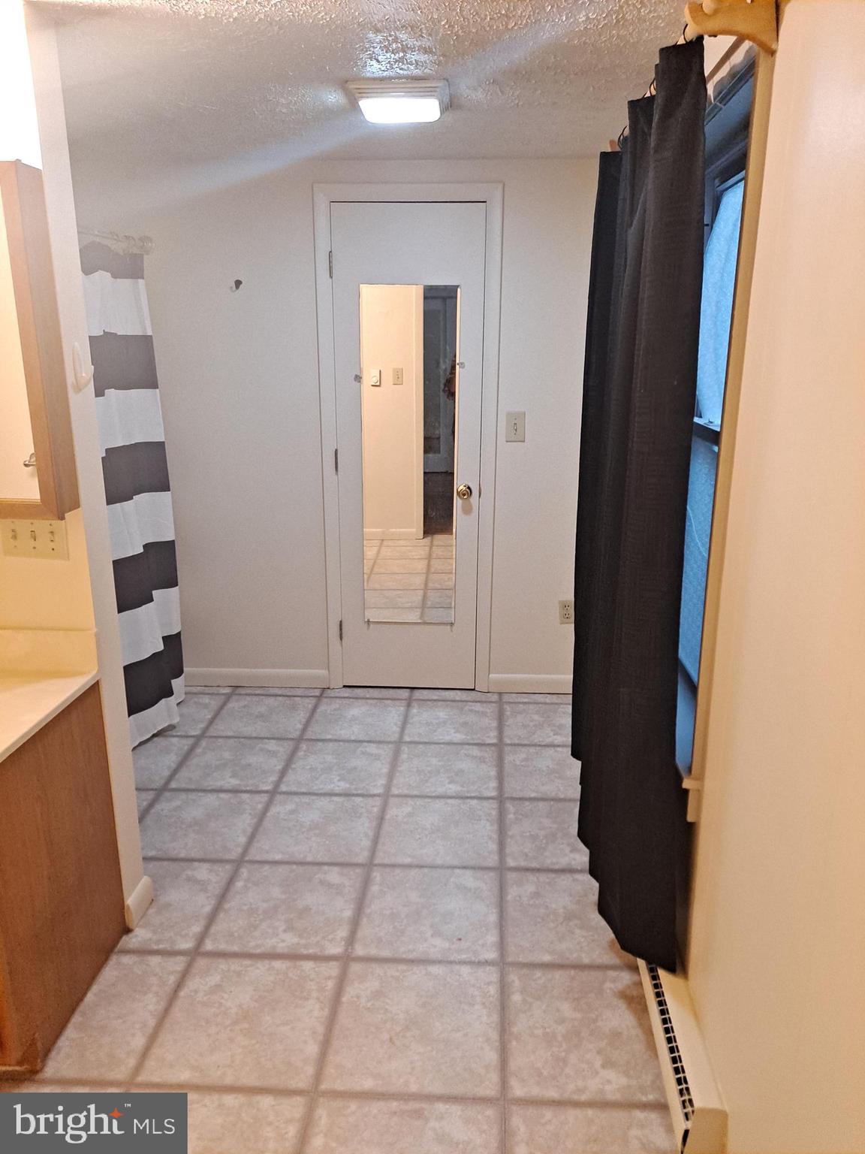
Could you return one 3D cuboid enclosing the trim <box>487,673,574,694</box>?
[{"bbox_3d":[0.480,0.487,3.788,0.442,0.088,0.014,1,16,1],"label":"trim"}]

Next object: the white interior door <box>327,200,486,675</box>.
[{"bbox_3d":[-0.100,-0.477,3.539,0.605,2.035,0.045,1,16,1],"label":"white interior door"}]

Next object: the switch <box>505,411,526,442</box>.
[{"bbox_3d":[0.346,-0.622,3.463,0.081,0.124,0.014,1,16,1],"label":"switch"}]

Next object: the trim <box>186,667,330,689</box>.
[{"bbox_3d":[-0.822,0.468,3.818,0.700,0.088,0.014,1,16,1],"label":"trim"}]

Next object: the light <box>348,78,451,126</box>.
[{"bbox_3d":[-0.083,-1.312,2.321,0.270,0.055,0.285,2,16,4],"label":"light"}]

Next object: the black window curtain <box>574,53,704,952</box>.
[{"bbox_3d":[0.507,-0.131,2.159,0.180,1.930,0.980,2,16,4],"label":"black window curtain"}]

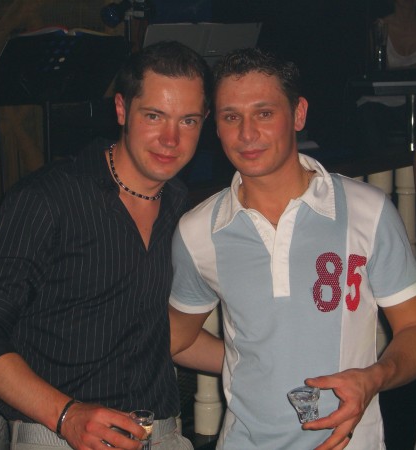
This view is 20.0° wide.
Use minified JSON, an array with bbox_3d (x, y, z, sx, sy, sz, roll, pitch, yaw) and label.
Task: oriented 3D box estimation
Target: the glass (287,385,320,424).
[{"bbox_3d":[0.161,0.299,1.950,0.054,0.057,0.054,-5,11,0],"label":"glass"}]

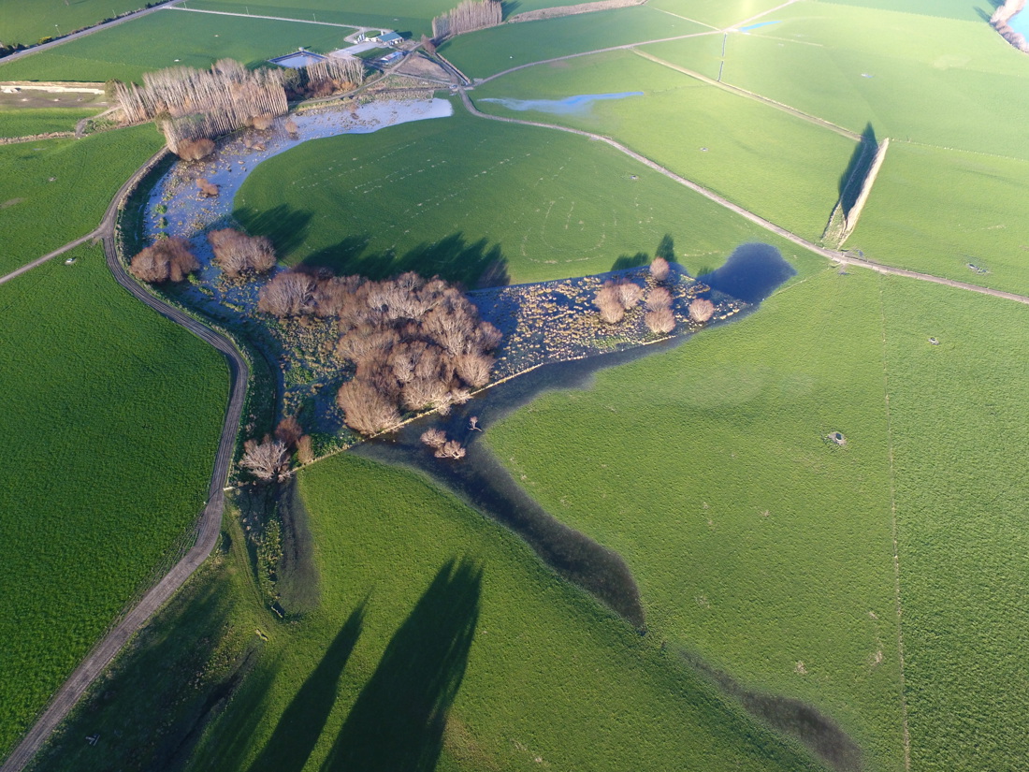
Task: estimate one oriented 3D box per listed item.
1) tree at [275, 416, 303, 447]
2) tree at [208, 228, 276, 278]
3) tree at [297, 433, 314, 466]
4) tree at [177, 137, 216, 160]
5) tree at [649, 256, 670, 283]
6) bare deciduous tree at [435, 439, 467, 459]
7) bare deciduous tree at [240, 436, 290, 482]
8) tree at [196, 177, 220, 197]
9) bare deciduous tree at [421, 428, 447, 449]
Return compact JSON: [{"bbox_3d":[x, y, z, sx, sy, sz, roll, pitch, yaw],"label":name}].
[{"bbox_3d":[-60.520,12.420,160.490,6.300,9.300,6.300,-23,50,-21],"label":"tree"},{"bbox_3d":[-99.560,-48.200,217.670,21.300,12.500,18.500,-21,49,-20],"label":"tree"},{"bbox_3d":[-54.730,16.680,156.190,4.200,9.500,4.200,-22,50,-21],"label":"tree"},{"bbox_3d":[-151.570,-112.820,283.220,16.500,9.300,11.500,-21,49,-20],"label":"tree"},{"bbox_3d":[52.420,-41.950,214.580,6.600,9.000,6.600,12,47,11],"label":"tree"},{"bbox_3d":[-17.180,16.970,159.490,7.800,4.600,6.000,-7,46,-7],"label":"bare deciduous tree"},{"bbox_3d":[-63.820,19.140,152.690,11.300,11.000,11.000,0,45,0],"label":"bare deciduous tree"},{"bbox_3d":[-134.110,-87.120,259.780,8.700,6.800,7.800,-22,49,-20],"label":"tree"},{"bbox_3d":[-22.080,14.150,162.250,7.000,4.600,6.200,-9,46,-9],"label":"bare deciduous tree"}]

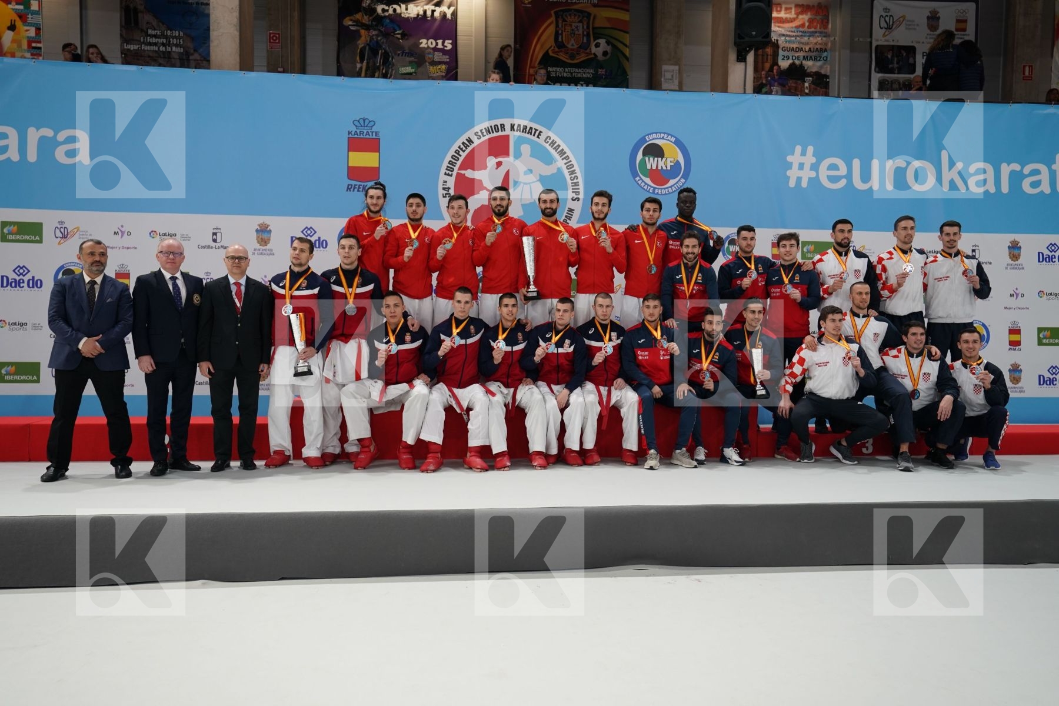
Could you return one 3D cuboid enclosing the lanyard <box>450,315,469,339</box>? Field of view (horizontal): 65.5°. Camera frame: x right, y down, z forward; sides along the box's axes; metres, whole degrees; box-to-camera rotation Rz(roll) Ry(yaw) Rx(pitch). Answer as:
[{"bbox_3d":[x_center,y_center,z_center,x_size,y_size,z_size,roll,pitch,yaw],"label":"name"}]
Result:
[{"bbox_3d":[-0.581,-0.213,6.850,0.150,0.200,0.130,0,2,-6],"label":"lanyard"}]

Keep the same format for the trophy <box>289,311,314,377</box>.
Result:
[{"bbox_3d":[-1.785,-0.068,6.450,0.145,0.505,0.140,-7,3,-12],"label":"trophy"}]

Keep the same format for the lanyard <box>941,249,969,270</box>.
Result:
[{"bbox_3d":[3.898,-0.861,7.550,0.220,0.185,0.130,2,3,20],"label":"lanyard"}]

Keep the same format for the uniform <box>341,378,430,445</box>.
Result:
[{"bbox_3d":[-1.192,0.475,6.800,0.700,0.530,0.540,0,3,-7],"label":"uniform"}]

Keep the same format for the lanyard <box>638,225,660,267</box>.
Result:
[{"bbox_3d":[1.049,-0.919,7.200,0.185,0.380,0.130,1,2,0],"label":"lanyard"}]

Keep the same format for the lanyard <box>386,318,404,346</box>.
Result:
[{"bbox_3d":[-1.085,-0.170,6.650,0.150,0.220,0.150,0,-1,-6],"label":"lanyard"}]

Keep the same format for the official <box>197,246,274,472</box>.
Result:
[{"bbox_3d":[-2.272,0.034,6.405,0.570,1.740,0.340,0,3,-16],"label":"official"}]

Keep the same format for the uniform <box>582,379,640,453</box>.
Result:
[{"bbox_3d":[0.689,0.533,7.070,0.480,0.570,0.540,0,3,-3],"label":"uniform"}]

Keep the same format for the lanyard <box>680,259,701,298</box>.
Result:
[{"bbox_3d":[1.420,-0.656,7.250,0.180,0.335,0.130,1,2,10],"label":"lanyard"}]

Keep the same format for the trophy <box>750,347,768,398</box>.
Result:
[{"bbox_3d":[1.986,0.171,7.100,0.125,0.445,0.120,-6,3,3],"label":"trophy"}]

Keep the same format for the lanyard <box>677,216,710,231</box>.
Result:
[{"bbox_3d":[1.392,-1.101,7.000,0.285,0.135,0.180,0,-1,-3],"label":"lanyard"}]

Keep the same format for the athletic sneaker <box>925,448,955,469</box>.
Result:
[{"bbox_3d":[3.333,0.847,6.650,0.110,0.130,0.295,0,-1,-7],"label":"athletic sneaker"}]

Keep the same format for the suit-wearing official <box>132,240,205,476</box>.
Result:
[{"bbox_3d":[-2.769,0.029,6.330,0.520,1.760,0.350,0,3,-24],"label":"suit-wearing official"}]

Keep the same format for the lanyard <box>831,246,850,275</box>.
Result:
[{"bbox_3d":[2.810,-0.835,7.450,0.155,0.240,0.130,1,2,14],"label":"lanyard"}]

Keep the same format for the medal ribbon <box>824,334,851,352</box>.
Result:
[{"bbox_3d":[2.571,-0.080,6.880,0.220,0.170,0.130,1,2,6],"label":"medal ribbon"}]

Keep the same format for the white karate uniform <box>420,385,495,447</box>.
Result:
[{"bbox_3d":[-0.594,0.483,6.680,0.590,0.510,0.530,0,2,-6],"label":"white karate uniform"}]

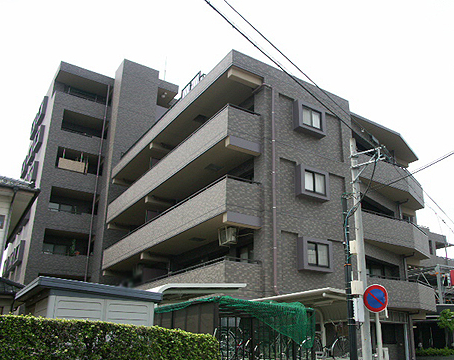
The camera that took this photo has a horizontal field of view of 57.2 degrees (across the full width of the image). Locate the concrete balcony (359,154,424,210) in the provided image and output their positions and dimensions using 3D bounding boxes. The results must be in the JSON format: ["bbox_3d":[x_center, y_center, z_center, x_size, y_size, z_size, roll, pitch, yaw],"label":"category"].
[{"bbox_3d":[8.030,0.033,20.765,5.908,1.360,1.333,18,-27,-36],"label":"concrete balcony"}]

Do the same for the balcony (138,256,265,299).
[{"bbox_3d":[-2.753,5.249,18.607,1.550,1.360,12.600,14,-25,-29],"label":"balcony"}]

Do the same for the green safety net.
[{"bbox_3d":[0.178,2.730,7.679,2.000,0.800,2.100,14,-25,-29],"label":"green safety net"}]

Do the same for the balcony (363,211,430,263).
[{"bbox_3d":[7.989,2.695,19.693,5.908,1.360,1.333,18,-27,-36],"label":"balcony"}]

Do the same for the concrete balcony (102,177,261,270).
[{"bbox_3d":[-3.112,2.791,20.281,1.550,1.360,14.100,14,-25,-29],"label":"concrete balcony"}]

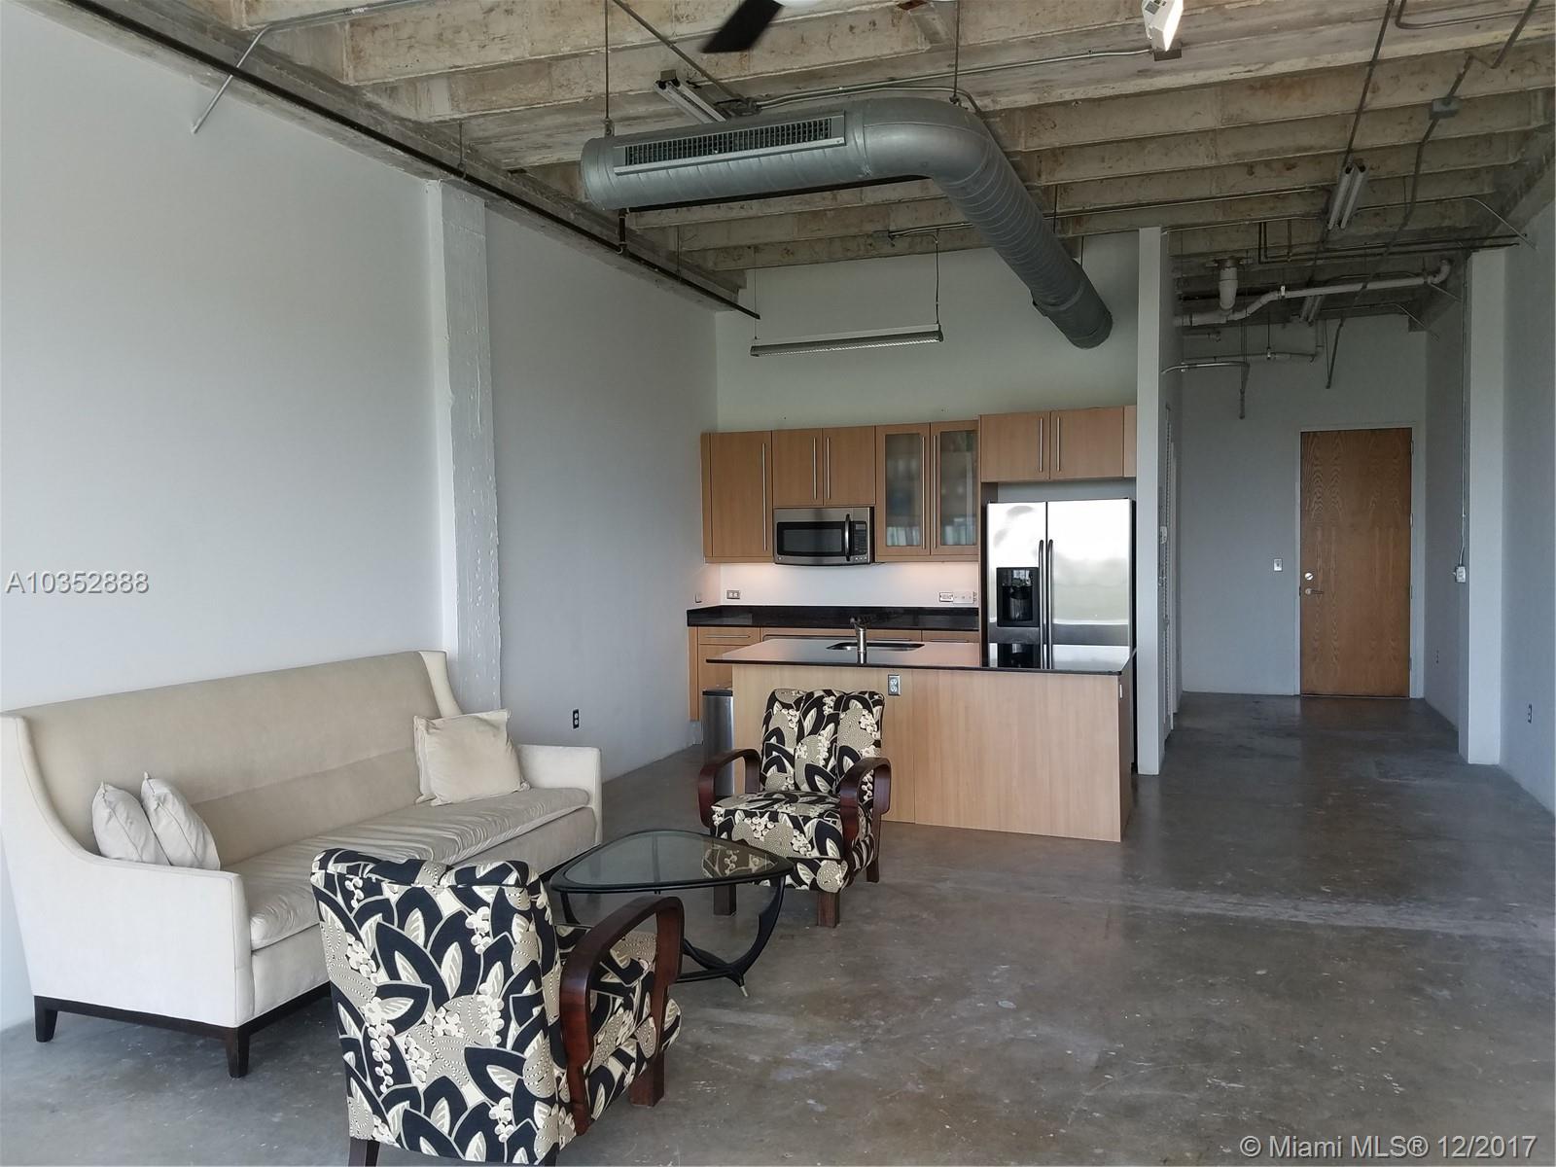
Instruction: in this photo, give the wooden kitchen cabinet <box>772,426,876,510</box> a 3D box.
[{"bbox_3d":[0.388,-0.846,8.549,0.777,0.552,0.334,0,3,21],"label":"wooden kitchen cabinet"}]

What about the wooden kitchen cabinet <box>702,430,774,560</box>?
[{"bbox_3d":[-0.262,-0.669,9.149,0.579,1.004,0.308,0,3,21],"label":"wooden kitchen cabinet"}]

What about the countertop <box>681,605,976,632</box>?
[{"bbox_3d":[0.443,0.246,8.431,2.115,0.112,0.624,0,3,21],"label":"countertop"}]

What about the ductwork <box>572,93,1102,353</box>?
[{"bbox_3d":[0.759,-1.715,6.386,1.597,0.284,4.599,0,3,21],"label":"ductwork"}]

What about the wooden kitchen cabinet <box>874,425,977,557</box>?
[{"bbox_3d":[1.127,-0.666,8.601,0.754,0.999,0.323,0,3,21],"label":"wooden kitchen cabinet"}]

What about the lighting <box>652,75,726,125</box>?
[{"bbox_3d":[-0.193,-1.945,4.976,0.120,0.095,1.220,0,3,21],"label":"lighting"}]

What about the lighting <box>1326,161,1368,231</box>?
[{"bbox_3d":[3.047,-2.078,6.283,0.121,0.086,1.231,0,3,21],"label":"lighting"}]

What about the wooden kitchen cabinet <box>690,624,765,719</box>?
[{"bbox_3d":[-0.269,0.643,8.728,0.571,0.687,0.599,0,3,21],"label":"wooden kitchen cabinet"}]

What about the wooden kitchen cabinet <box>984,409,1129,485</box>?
[{"bbox_3d":[1.883,-0.910,7.849,0.972,0.440,0.564,0,3,21],"label":"wooden kitchen cabinet"}]

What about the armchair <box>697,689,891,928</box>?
[{"bbox_3d":[0.116,0.972,5.236,0.727,0.883,0.848,0,3,21],"label":"armchair"}]

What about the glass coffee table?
[{"bbox_3d":[-0.342,1.236,4.216,0.806,0.464,0.798,0,3,21],"label":"glass coffee table"}]

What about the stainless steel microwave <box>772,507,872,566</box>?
[{"bbox_3d":[0.396,-0.357,8.833,0.757,0.410,0.424,0,3,21],"label":"stainless steel microwave"}]

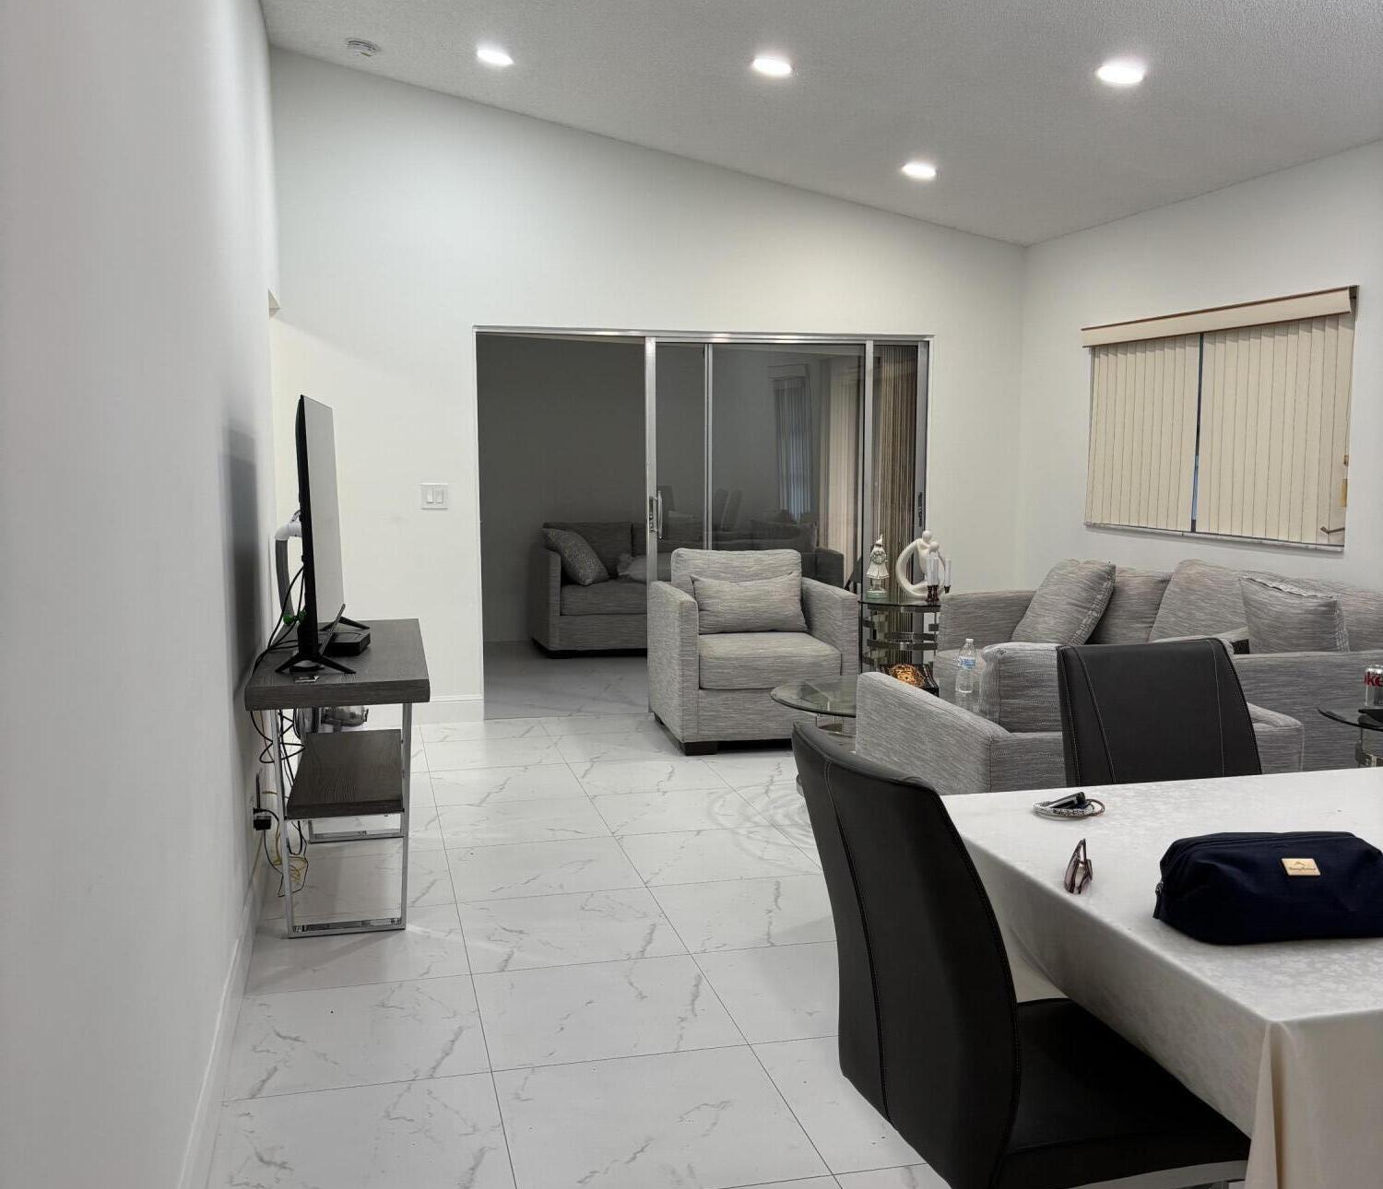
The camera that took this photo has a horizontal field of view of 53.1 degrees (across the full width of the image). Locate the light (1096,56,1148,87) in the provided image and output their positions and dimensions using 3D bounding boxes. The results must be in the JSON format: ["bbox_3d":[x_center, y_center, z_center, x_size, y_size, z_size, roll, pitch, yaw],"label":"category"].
[{"bbox_3d":[1.490,-1.804,4.804,0.172,0.020,0.172,10,4,-14],"label":"light"}]

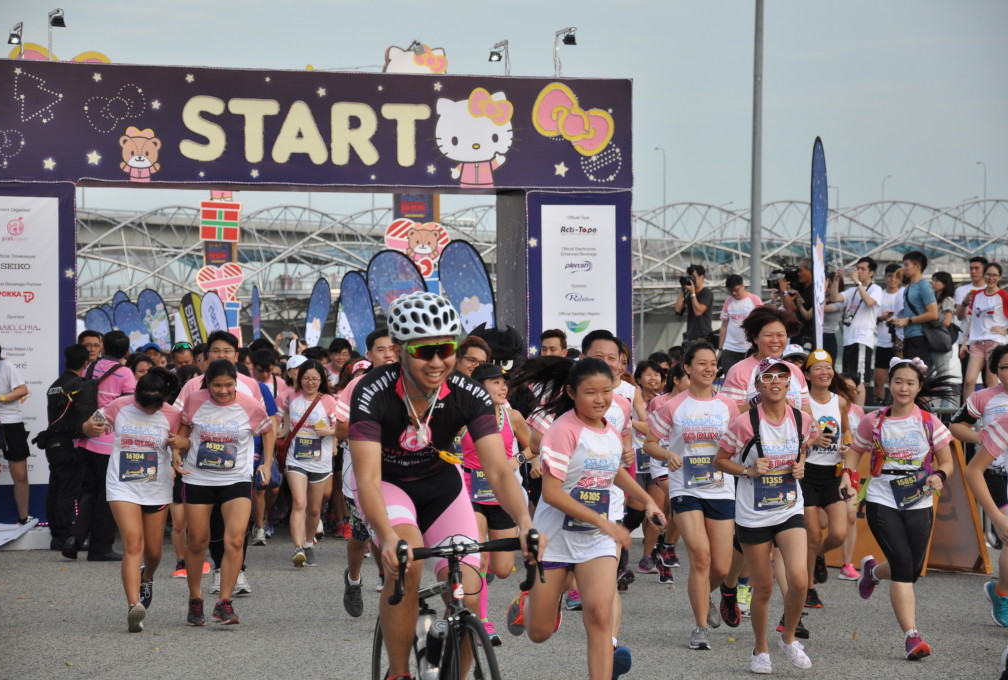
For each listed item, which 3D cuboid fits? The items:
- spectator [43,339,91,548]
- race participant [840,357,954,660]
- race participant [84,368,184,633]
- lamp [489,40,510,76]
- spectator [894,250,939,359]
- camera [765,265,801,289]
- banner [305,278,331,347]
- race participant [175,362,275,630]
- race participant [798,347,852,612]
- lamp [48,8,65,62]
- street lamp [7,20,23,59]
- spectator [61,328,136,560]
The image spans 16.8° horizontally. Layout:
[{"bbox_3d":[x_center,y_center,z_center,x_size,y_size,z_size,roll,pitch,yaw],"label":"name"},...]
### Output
[{"bbox_3d":[-3.452,0.848,26.900,0.380,1.640,0.480,0,0,-41],"label":"spectator"},{"bbox_3d":[2.072,0.887,17.950,0.580,1.570,0.800,0,0,-17],"label":"race participant"},{"bbox_3d":[-2.103,0.913,19.400,0.560,1.510,0.600,0,0,-5],"label":"race participant"},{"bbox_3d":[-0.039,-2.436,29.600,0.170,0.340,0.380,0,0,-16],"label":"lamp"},{"bbox_3d":[3.993,0.024,33.000,0.460,1.740,0.500,0,0,-22],"label":"spectator"},{"bbox_3d":[2.863,-0.638,34.800,0.400,0.250,0.190,0,0,-30],"label":"camera"},{"bbox_3d":[-3.720,0.349,68.000,0.080,3.200,0.800,0,-1,-40],"label":"banner"},{"bbox_3d":[-1.644,0.897,20.050,0.570,1.560,0.480,0,0,-10],"label":"race participant"},{"bbox_3d":[1.980,0.859,21.000,0.470,1.590,0.620,0,0,-5],"label":"race participant"},{"bbox_3d":[-3.658,-2.484,27.900,0.130,0.480,0.180,0,0,30],"label":"lamp"},{"bbox_3d":[-4.137,-2.514,28.900,0.110,0.400,0.300,0,0,-20],"label":"street lamp"},{"bbox_3d":[-3.073,0.802,25.900,0.500,1.740,0.500,0,0,-37],"label":"spectator"}]

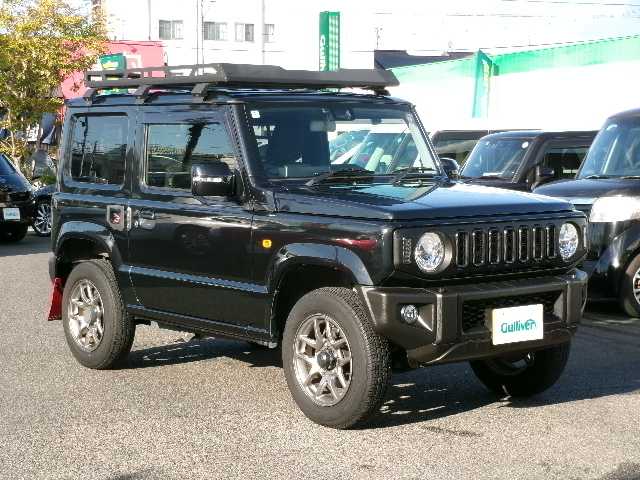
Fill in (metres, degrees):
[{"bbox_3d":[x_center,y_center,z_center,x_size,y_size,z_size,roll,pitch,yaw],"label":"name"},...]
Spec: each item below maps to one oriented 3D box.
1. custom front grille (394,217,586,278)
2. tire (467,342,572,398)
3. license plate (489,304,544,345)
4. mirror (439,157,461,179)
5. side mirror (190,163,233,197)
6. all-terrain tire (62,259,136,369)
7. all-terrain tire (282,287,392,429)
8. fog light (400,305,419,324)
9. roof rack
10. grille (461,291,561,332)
[{"bbox_3d":[0.856,0.039,6.903,1.273,0.273,0.111,-4,5,-38],"label":"custom front grille"},{"bbox_3d":[1.055,0.504,7.705,0.177,0.685,0.685,-4,5,-38],"label":"tire"},{"bbox_3d":[0.940,0.402,6.826,0.333,0.167,0.015,-4,5,-38],"label":"license plate"},{"bbox_3d":[0.705,-0.390,8.350,0.192,0.167,0.116,-4,5,-38],"label":"mirror"},{"bbox_3d":[-0.547,-0.310,7.361,0.192,0.167,0.116,-4,5,-38],"label":"side mirror"},{"bbox_3d":[-1.346,0.449,8.701,0.177,0.685,0.685,-4,5,-38],"label":"all-terrain tire"},{"bbox_3d":[0.069,0.567,6.926,0.177,0.685,0.685,-4,5,-38],"label":"all-terrain tire"},{"bbox_3d":[0.406,0.340,6.637,0.089,0.091,0.071,-4,5,-38],"label":"fog light"},{"bbox_3d":[-0.489,-0.902,8.531,1.232,0.192,1.535,-4,5,-38],"label":"roof rack"},{"bbox_3d":[0.905,0.330,6.864,0.697,0.167,0.056,-4,5,-38],"label":"grille"}]

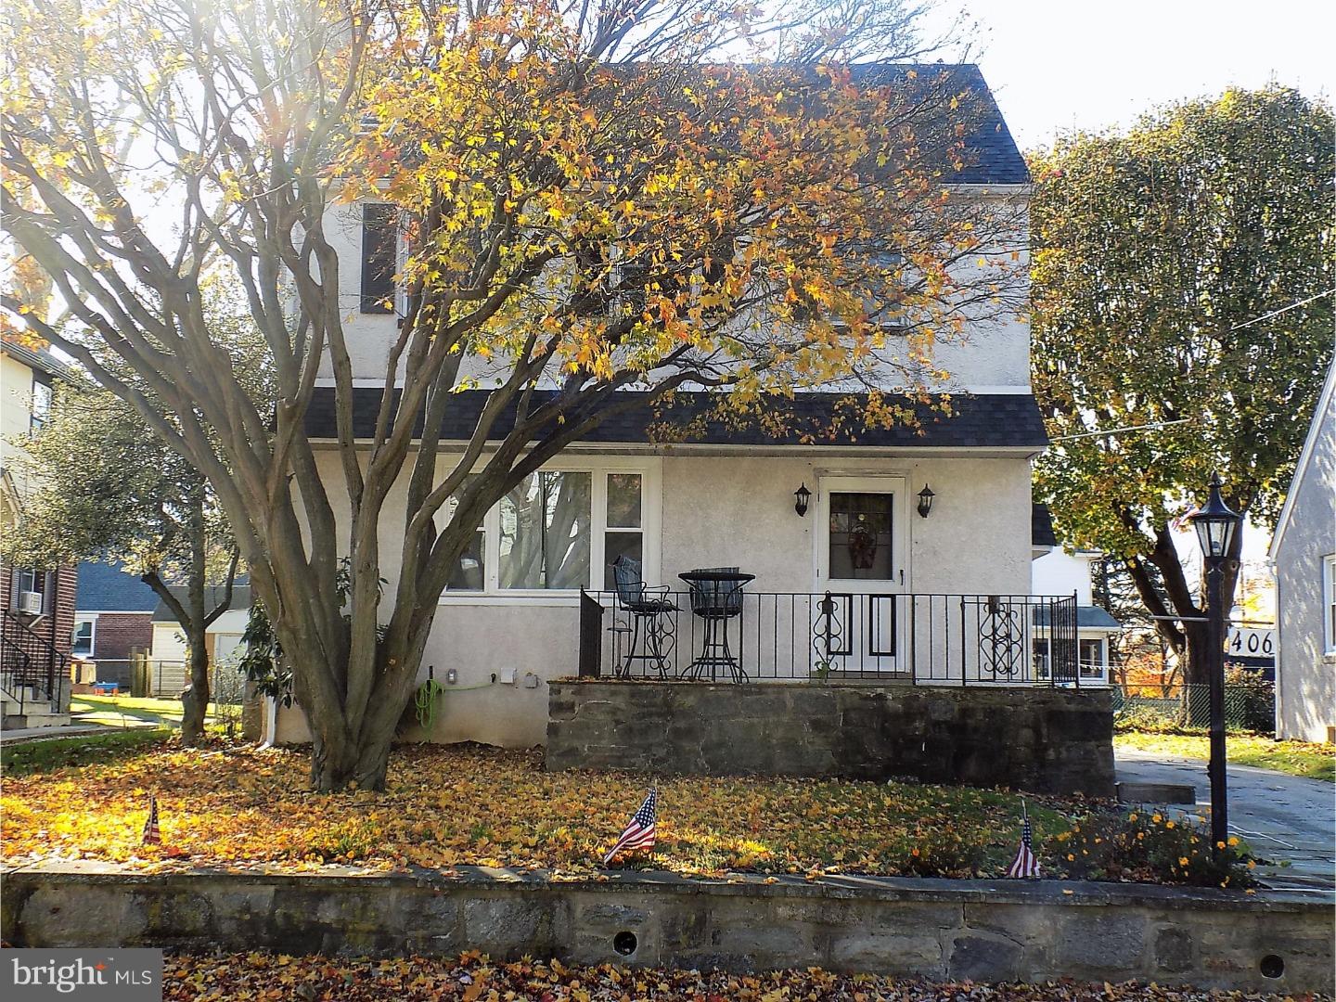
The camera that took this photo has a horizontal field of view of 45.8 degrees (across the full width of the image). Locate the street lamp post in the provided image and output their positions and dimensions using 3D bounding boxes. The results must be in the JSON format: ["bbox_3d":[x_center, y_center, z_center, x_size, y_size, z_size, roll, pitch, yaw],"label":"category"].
[{"bbox_3d":[2.724,0.842,7.853,0.237,1.958,0.237,1,-6,1],"label":"street lamp post"}]

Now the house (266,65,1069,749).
[{"bbox_3d":[-0.042,-1.320,20.284,8.280,8.600,7.400,1,-6,1],"label":"house"}]

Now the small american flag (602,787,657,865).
[{"bbox_3d":[-0.179,1.523,7.436,0.255,0.367,0.120,1,-6,1],"label":"small american flag"}]

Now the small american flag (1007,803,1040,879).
[{"bbox_3d":[1.651,1.574,7.344,0.152,0.348,0.110,1,-6,1],"label":"small american flag"}]

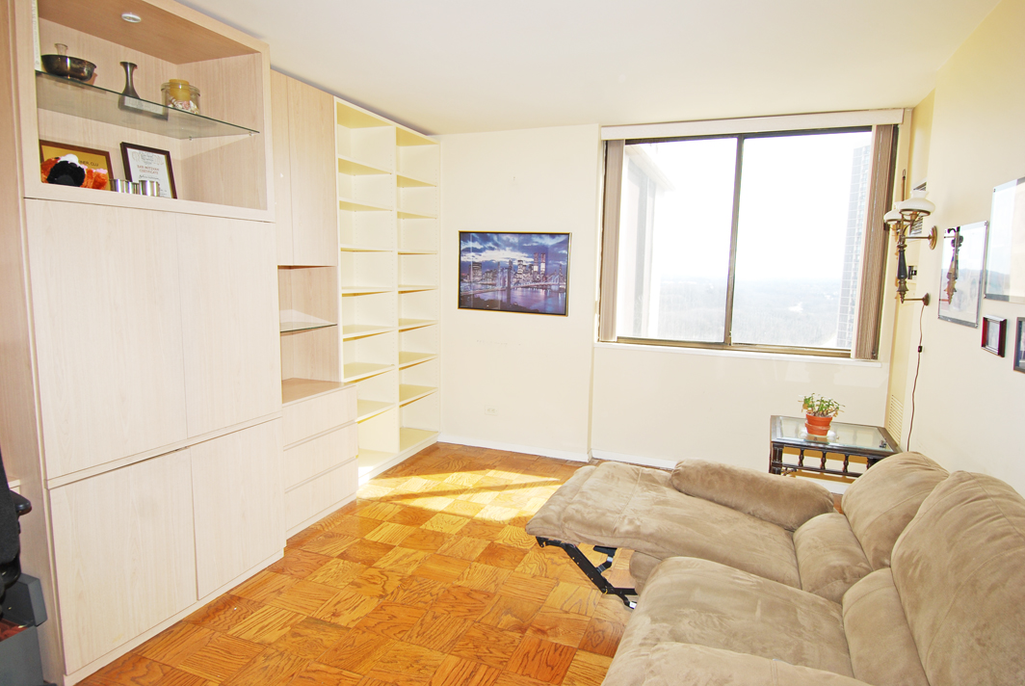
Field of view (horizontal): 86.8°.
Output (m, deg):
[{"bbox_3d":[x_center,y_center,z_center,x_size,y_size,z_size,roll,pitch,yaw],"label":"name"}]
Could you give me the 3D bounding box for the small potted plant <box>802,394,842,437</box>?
[{"bbox_3d":[1.699,0.388,2.973,0.200,0.215,0.190,4,7,21],"label":"small potted plant"}]

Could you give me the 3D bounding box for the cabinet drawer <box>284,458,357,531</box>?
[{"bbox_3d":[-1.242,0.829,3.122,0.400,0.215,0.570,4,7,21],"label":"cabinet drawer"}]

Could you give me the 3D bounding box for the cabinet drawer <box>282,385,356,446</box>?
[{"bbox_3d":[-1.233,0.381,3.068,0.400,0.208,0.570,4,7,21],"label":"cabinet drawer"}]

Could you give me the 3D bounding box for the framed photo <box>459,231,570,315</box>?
[{"bbox_3d":[-0.009,-0.536,4.136,0.917,0.613,0.030,4,7,21],"label":"framed photo"}]

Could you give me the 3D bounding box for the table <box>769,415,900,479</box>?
[{"bbox_3d":[1.750,0.773,3.019,0.592,0.550,0.585,4,7,21],"label":"table"}]

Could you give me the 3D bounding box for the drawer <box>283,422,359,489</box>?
[{"bbox_3d":[-1.237,0.604,3.095,0.400,0.208,0.570,4,7,21],"label":"drawer"}]

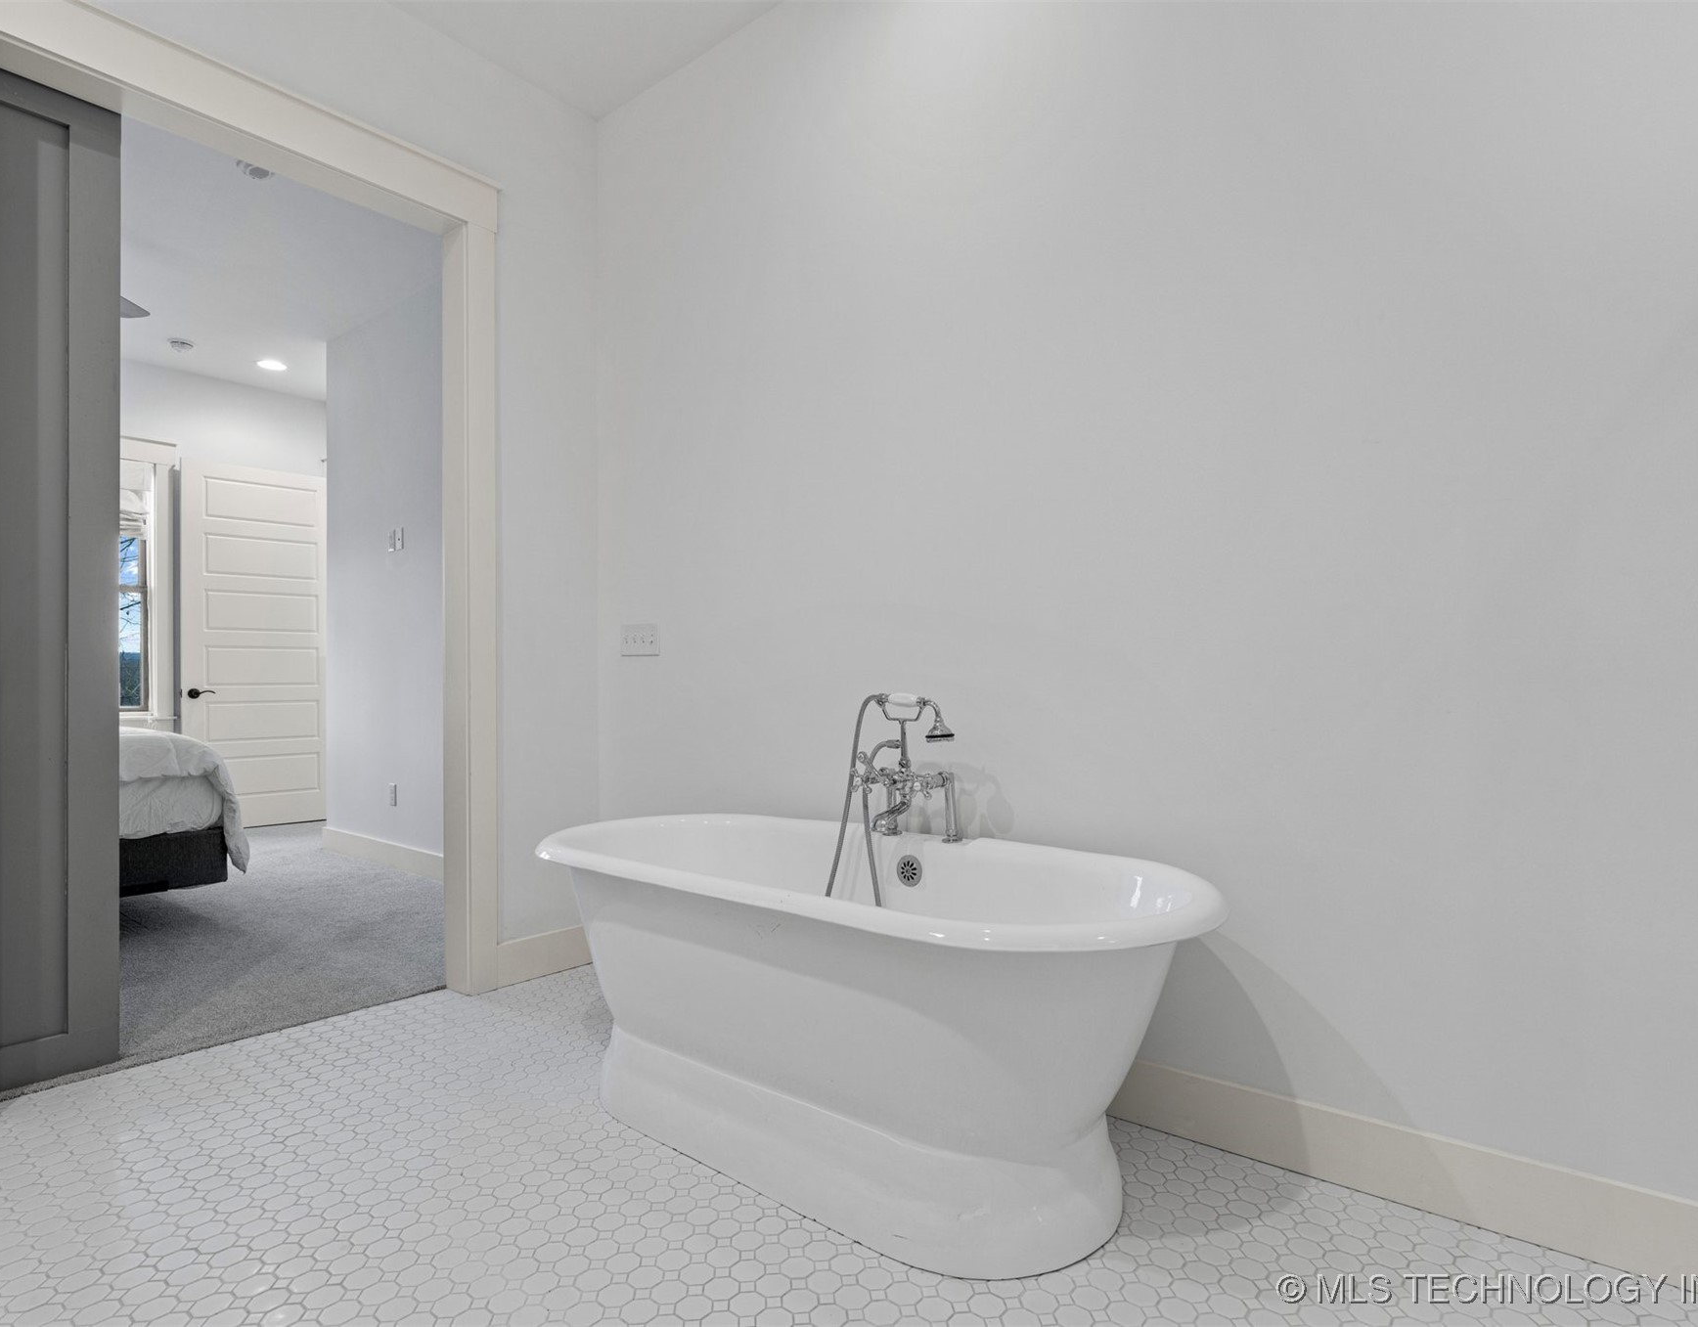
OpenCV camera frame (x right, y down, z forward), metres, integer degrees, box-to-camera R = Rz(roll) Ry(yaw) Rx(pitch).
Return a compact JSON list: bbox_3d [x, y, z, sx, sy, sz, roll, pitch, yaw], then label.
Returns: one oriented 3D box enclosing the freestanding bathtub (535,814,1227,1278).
[{"bbox_3d":[-0.043,0.714,1.931,1.660,0.592,0.725,-2,-2,40],"label":"freestanding bathtub"}]

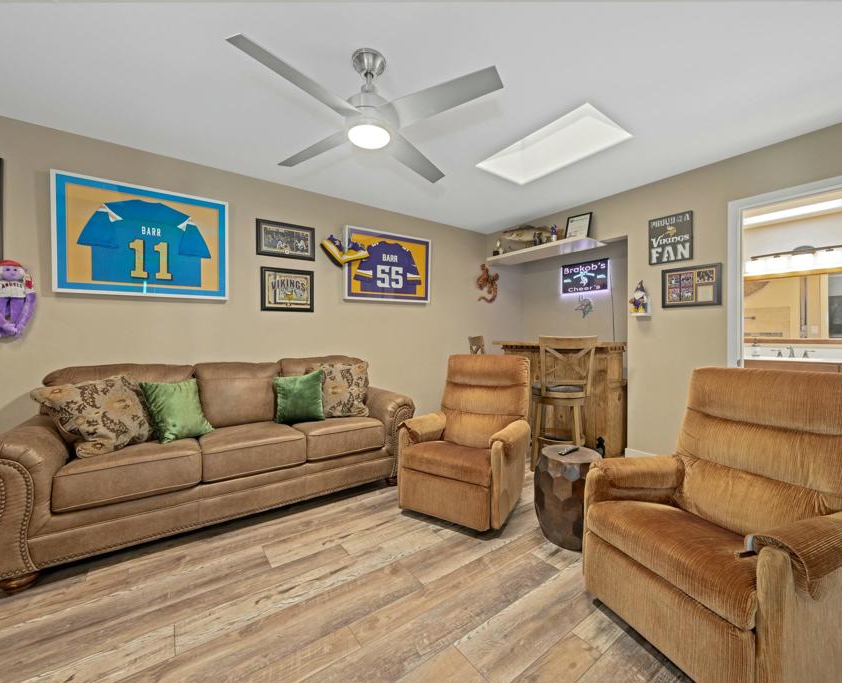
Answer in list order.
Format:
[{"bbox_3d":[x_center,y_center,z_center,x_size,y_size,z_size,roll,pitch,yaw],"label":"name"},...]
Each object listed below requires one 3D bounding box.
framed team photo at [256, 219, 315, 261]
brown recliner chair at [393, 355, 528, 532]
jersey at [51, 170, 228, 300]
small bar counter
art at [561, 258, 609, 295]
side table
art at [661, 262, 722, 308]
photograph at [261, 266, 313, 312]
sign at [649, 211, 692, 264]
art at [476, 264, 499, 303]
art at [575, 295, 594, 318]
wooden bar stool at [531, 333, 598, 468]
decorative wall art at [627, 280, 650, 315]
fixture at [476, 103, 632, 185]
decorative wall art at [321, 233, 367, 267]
[{"bbox_3d":[-1.171,-0.881,3.235,0.500,0.300,0.025,-1,0,-37],"label":"framed team photo"},{"bbox_3d":[0.332,0.603,2.572,0.680,0.960,0.860,0,0,27],"label":"brown recliner chair"},{"bbox_3d":[-1.928,-0.702,2.634,1.000,0.775,0.055,-1,0,-37],"label":"jersey"},{"bbox_3d":[1.410,0.527,3.908,0.460,1.040,1.280,-1,0,-37],"label":"small bar counter"},{"bbox_3d":[1.975,-0.765,4.460,0.030,0.360,0.590,-1,0,-37],"label":"art"},{"bbox_3d":[0.855,0.857,2.075,0.420,0.460,0.420,-1,0,-37],"label":"side table"},{"bbox_3d":[2.164,-0.434,2.963,0.025,0.316,0.402,-1,0,-37],"label":"art"},{"bbox_3d":[-1.157,-0.444,3.231,0.452,0.374,0.025,-1,0,-37],"label":"photograph"},{"bbox_3d":[2.078,-0.848,3.074,0.022,0.392,0.319,-1,0,-37],"label":"sign"},{"bbox_3d":[0.873,-0.744,4.750,0.410,0.490,0.070,-1,0,-37],"label":"art"},{"bbox_3d":[1.972,-0.415,4.483,0.020,0.280,0.230,-1,0,-37],"label":"art"},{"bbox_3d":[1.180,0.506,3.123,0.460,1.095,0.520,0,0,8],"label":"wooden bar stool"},{"bbox_3d":[1.925,-0.383,3.263,0.130,0.310,0.155,-1,0,-37],"label":"decorative wall art"},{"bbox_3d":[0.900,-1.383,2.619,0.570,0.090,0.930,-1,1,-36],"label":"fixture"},{"bbox_3d":[-0.720,-0.851,3.473,0.410,0.280,0.170,-1,0,-37],"label":"decorative wall art"}]

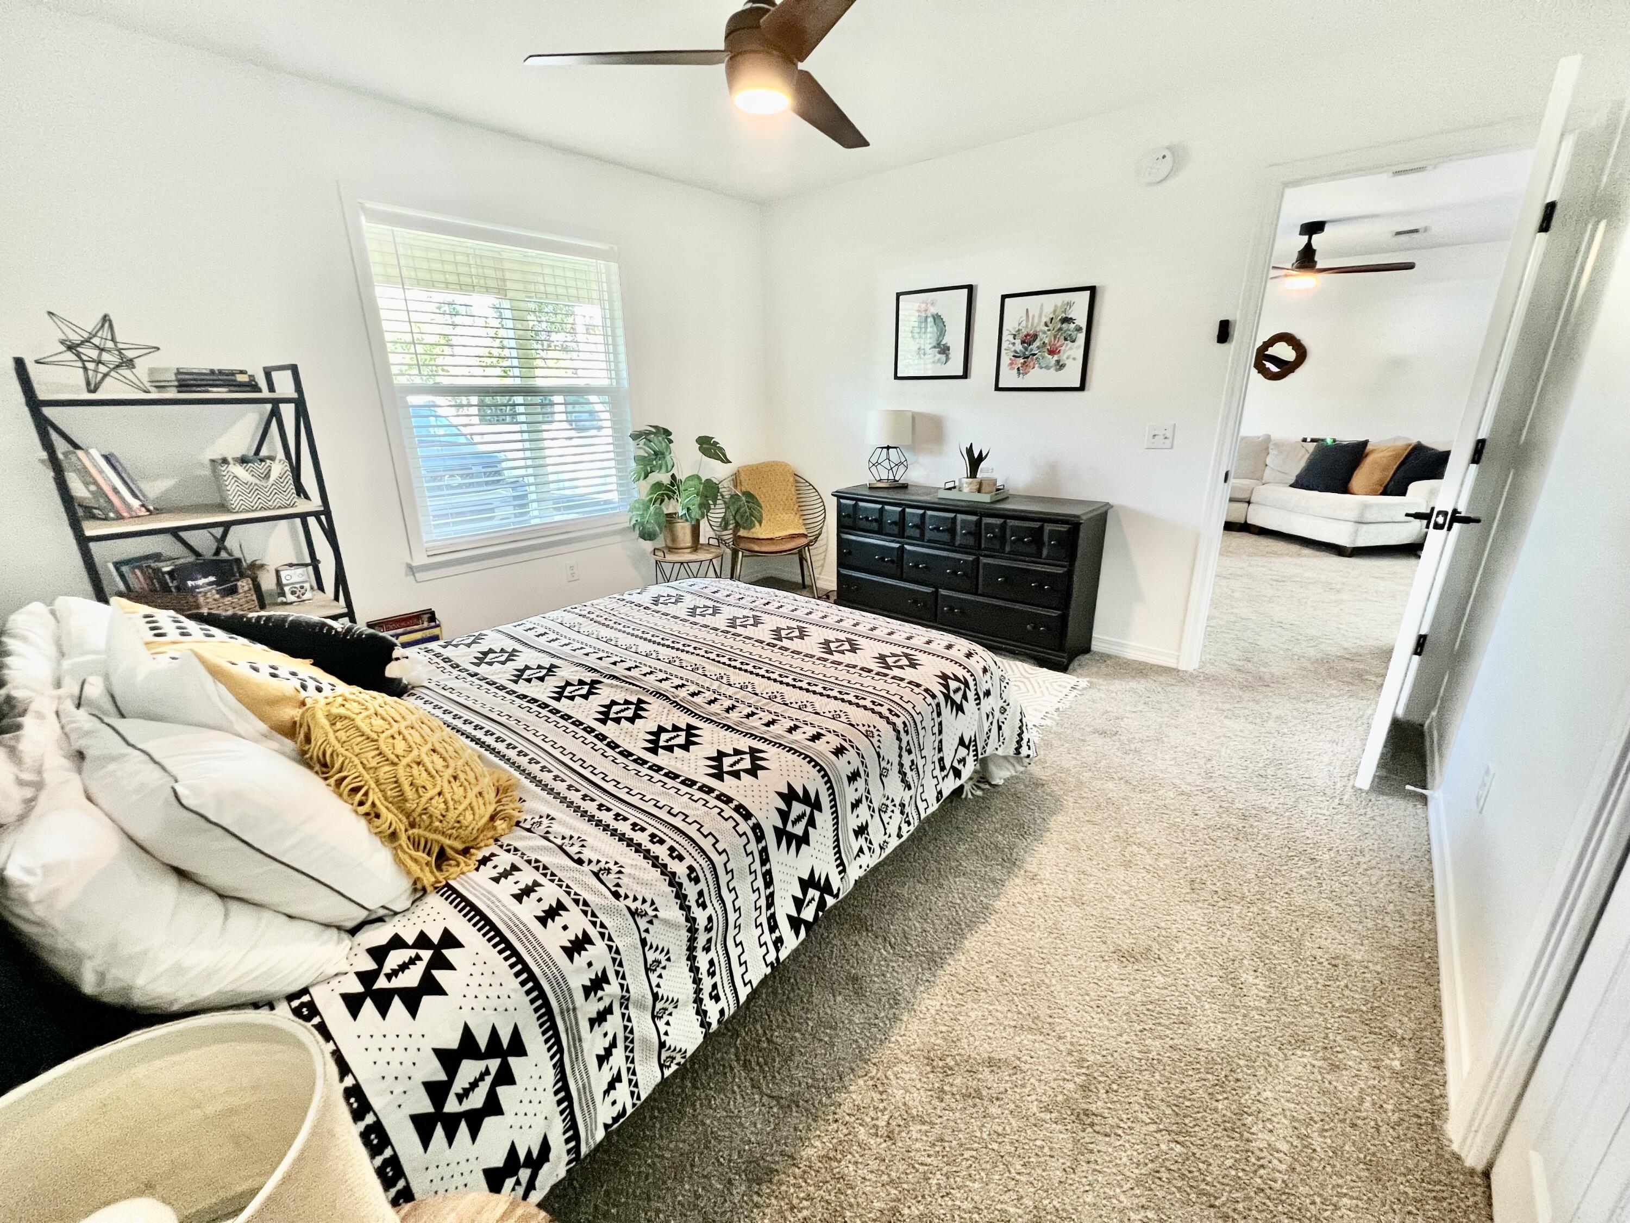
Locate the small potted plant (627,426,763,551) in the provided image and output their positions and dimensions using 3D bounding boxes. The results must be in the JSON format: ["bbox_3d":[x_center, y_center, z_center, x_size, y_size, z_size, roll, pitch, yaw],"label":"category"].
[{"bbox_3d":[-0.658,-0.699,3.522,0.740,0.740,0.620,-1,18,0],"label":"small potted plant"}]

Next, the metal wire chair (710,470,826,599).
[{"bbox_3d":[-0.298,-0.504,4.199,0.780,0.820,0.640,-4,18,-11],"label":"metal wire chair"}]

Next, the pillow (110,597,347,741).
[{"bbox_3d":[-1.060,0.156,1.178,0.470,0.440,0.160,11,56,33],"label":"pillow"}]

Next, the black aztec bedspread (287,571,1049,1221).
[{"bbox_3d":[-0.534,0.346,1.829,1.600,0.380,1.730,14,23,39],"label":"black aztec bedspread"}]

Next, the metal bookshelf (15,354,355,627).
[{"bbox_3d":[-2.098,-0.102,2.228,0.360,1.480,0.610,14,23,39],"label":"metal bookshelf"}]

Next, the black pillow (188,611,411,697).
[{"bbox_3d":[-1.327,0.096,1.536,0.480,0.470,0.170,15,67,40],"label":"black pillow"}]

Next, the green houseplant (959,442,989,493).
[{"bbox_3d":[0.864,-0.760,3.323,0.140,0.250,0.130,14,23,39],"label":"green houseplant"}]

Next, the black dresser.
[{"bbox_3d":[0.784,-0.252,3.481,1.500,0.757,0.400,15,24,40],"label":"black dresser"}]

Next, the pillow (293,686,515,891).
[{"bbox_3d":[-0.768,0.292,1.183,0.500,0.160,0.310,22,-4,35],"label":"pillow"}]

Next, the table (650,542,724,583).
[{"bbox_3d":[-0.727,-0.144,3.677,0.430,0.470,0.430,-1,18,0],"label":"table"}]

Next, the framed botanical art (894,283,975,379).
[{"bbox_3d":[0.659,-1.570,3.483,0.482,0.470,0.025,14,23,39],"label":"framed botanical art"}]

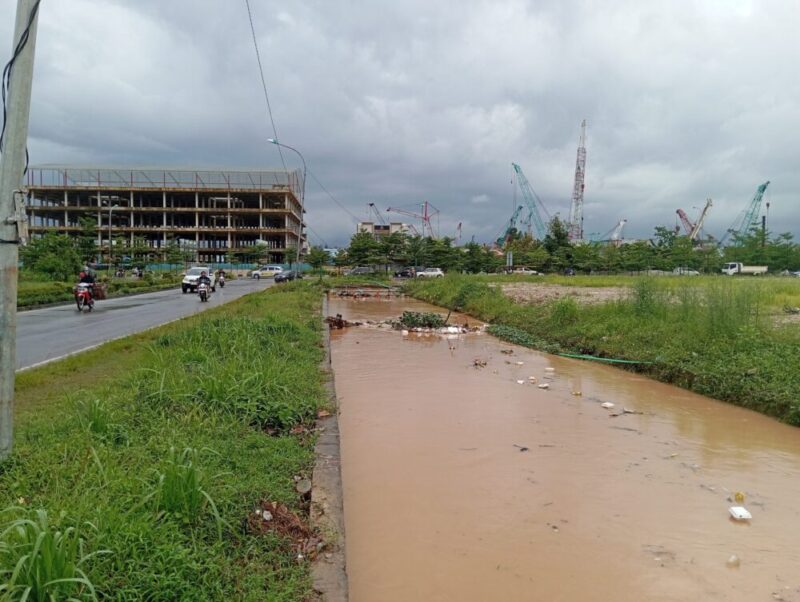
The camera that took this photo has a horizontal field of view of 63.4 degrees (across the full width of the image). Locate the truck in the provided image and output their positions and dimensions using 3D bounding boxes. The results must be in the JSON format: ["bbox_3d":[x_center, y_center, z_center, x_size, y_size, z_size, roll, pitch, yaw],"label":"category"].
[{"bbox_3d":[53.271,-4.747,100.000,6.100,2.200,2.000,0,3,-7],"label":"truck"}]

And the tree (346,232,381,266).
[{"bbox_3d":[-5.988,-7.747,106.000,5.400,7.200,5.200,0,3,0],"label":"tree"}]

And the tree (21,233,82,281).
[{"bbox_3d":[-27.275,-3.285,51.000,4.500,4.400,4.400,0,3,0],"label":"tree"}]

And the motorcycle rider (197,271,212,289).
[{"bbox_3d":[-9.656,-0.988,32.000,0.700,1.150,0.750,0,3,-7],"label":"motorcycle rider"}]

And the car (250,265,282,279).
[{"bbox_3d":[-18.169,-3.945,89.000,4.400,1.740,1.740,0,3,-10],"label":"car"}]

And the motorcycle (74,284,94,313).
[{"bbox_3d":[-11.657,-0.115,24.000,0.720,1.060,1.900,0,3,-8],"label":"motorcycle"}]

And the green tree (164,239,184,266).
[{"bbox_3d":[-33.065,-6.452,95.000,3.100,5.400,3.100,0,3,0],"label":"green tree"}]

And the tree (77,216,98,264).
[{"bbox_3d":[-40.033,-7.302,83.000,3.200,7.400,3.200,0,3,0],"label":"tree"}]

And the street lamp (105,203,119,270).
[{"bbox_3d":[-40.895,-8.662,92.000,1.500,10.400,0.450,0,3,-6],"label":"street lamp"}]

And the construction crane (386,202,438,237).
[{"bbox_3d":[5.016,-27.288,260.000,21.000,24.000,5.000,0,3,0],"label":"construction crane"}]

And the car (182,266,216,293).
[{"bbox_3d":[-14.477,-1.532,47.000,1.860,1.840,4.750,0,3,-11],"label":"car"}]

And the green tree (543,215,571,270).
[{"bbox_3d":[28.199,-10.205,116.000,5.400,10.600,5.400,0,3,0],"label":"green tree"}]

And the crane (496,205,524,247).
[{"bbox_3d":[23.451,-12.492,138.000,8.000,14.700,4.500,0,3,0],"label":"crane"}]

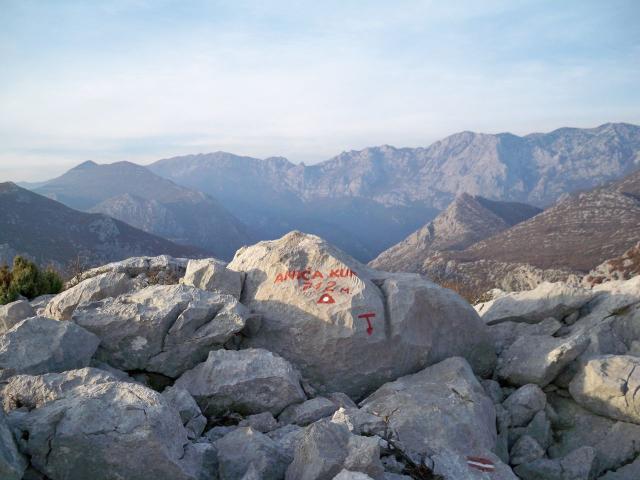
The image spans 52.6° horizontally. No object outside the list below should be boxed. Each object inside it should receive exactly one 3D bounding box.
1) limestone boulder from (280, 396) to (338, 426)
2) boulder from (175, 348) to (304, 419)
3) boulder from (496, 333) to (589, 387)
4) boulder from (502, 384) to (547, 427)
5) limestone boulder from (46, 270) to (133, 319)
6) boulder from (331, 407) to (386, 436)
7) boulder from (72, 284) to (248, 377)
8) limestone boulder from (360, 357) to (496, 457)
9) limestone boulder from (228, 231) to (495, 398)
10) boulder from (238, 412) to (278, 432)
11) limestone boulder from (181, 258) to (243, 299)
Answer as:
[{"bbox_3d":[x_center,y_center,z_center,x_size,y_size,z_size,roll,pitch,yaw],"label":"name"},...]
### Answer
[{"bbox_3d":[-0.067,0.994,3.752,0.347,0.179,0.269,0,2,0],"label":"limestone boulder"},{"bbox_3d":[-0.476,0.857,3.920,0.773,0.437,0.560,0,2,0],"label":"boulder"},{"bbox_3d":[1.685,0.915,4.900,0.676,0.416,0.480,0,1,15],"label":"boulder"},{"bbox_3d":[1.203,0.974,3.808,0.258,0.246,0.258,0,2,0],"label":"boulder"},{"bbox_3d":[-1.995,0.497,5.600,0.755,0.453,0.500,0,1,10],"label":"limestone boulder"},{"bbox_3d":[0.210,0.990,3.528,0.302,0.168,0.246,0,2,0],"label":"boulder"},{"bbox_3d":[-1.111,0.627,4.536,1.187,0.627,0.806,0,2,0],"label":"boulder"},{"bbox_3d":[0.646,0.991,3.850,0.785,0.577,0.680,0,1,0],"label":"limestone boulder"},{"bbox_3d":[0.317,0.582,4.950,1.934,1.271,1.250,0,1,0],"label":"limestone boulder"},{"bbox_3d":[-0.366,1.100,3.850,0.242,0.144,0.200,0,1,0],"label":"boulder"},{"bbox_3d":[-0.845,0.308,5.040,0.470,0.358,0.403,0,2,0],"label":"limestone boulder"}]

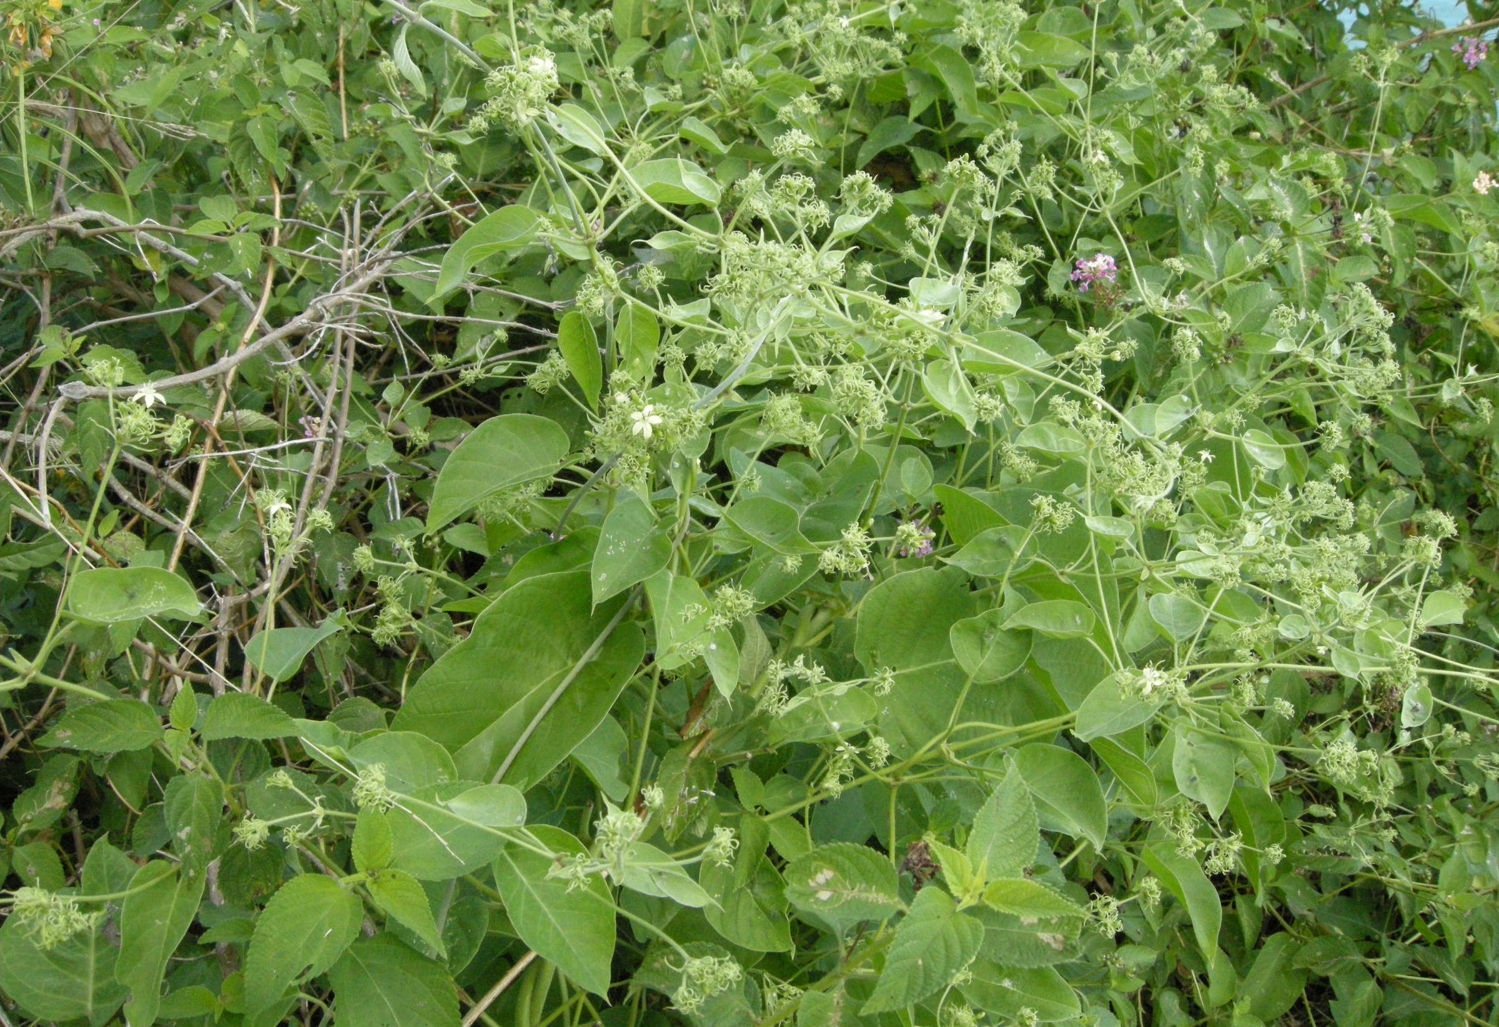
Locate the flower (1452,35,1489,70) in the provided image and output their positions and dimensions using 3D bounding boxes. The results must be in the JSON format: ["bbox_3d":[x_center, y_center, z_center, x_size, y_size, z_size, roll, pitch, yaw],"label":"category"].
[{"bbox_3d":[0.666,-0.425,1.400,0.031,0.025,0.029,0,37,0],"label":"flower"}]

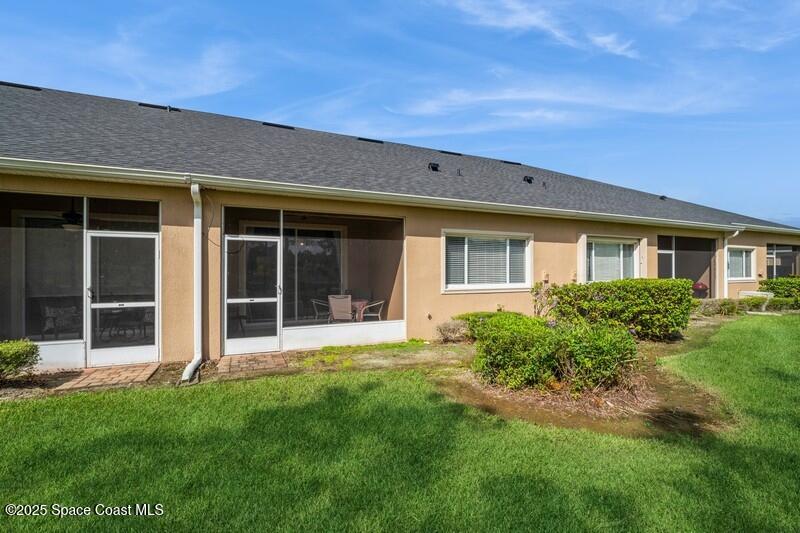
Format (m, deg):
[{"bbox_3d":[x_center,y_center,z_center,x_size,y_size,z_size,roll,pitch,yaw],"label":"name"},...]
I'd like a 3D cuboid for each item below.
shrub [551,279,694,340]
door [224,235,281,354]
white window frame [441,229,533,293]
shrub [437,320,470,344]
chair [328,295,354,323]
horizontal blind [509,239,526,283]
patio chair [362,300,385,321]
[{"bbox_3d":[5.100,0.940,7.650,3.250,1.220,1.050,0,0,-22],"label":"shrub"},{"bbox_3d":[-2.568,0.497,5.852,0.900,2.030,0.050,0,0,-22],"label":"door"},{"bbox_3d":[2.130,-0.110,7.770,2.600,1.430,0.120,0,0,-22],"label":"white window frame"},{"bbox_3d":[1.100,1.340,7.000,0.640,0.430,0.500,0,0,-22],"label":"shrub"},{"bbox_3d":[-1.270,1.040,7.250,0.560,0.910,0.640,0,0,12],"label":"chair"},{"bbox_3d":[2.920,-0.150,8.260,0.540,1.080,0.050,0,0,-22],"label":"horizontal blind"},{"bbox_3d":[-0.620,1.070,7.800,0.580,0.850,0.560,0,0,-12],"label":"patio chair"}]

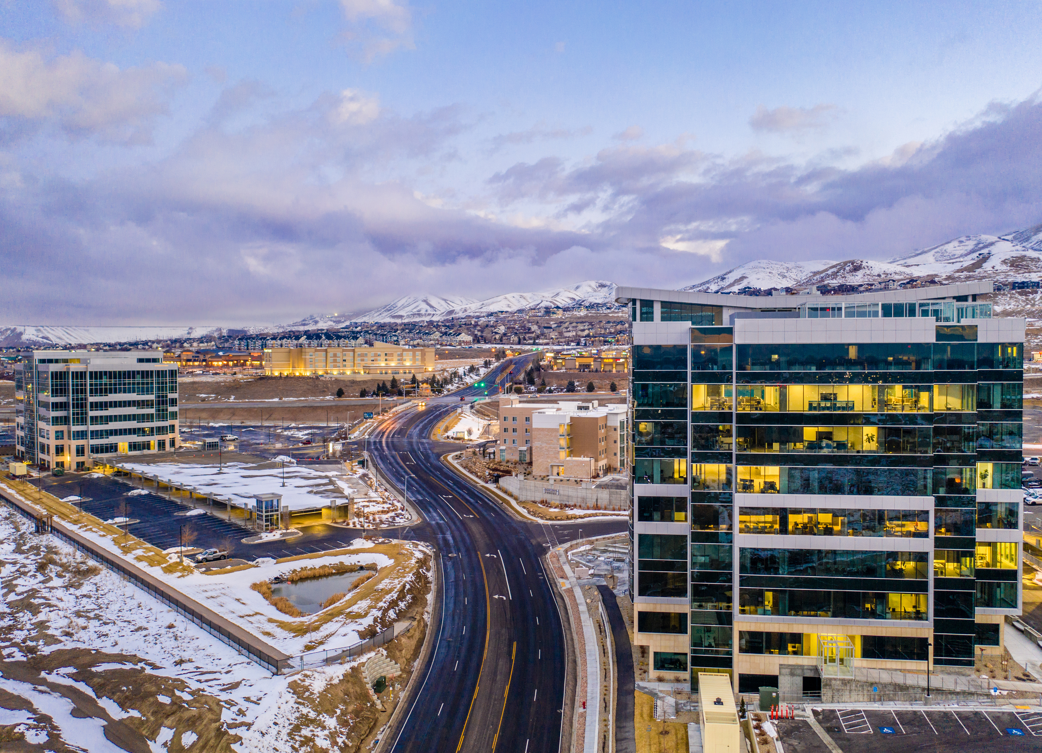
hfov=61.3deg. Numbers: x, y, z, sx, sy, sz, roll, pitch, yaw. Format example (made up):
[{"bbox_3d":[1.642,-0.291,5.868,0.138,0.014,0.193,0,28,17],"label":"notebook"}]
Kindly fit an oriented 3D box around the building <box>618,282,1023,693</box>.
[{"bbox_3d":[35.650,10.570,117.603,42.543,43.603,52.000,0,1,8],"label":"building"}]

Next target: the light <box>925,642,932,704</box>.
[{"bbox_3d":[40.661,29.642,87.527,0.700,6.281,1.100,0,1,10],"label":"light"}]

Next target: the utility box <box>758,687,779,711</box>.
[{"bbox_3d":[24.580,31.894,87.048,1.851,1.950,1.500,0,1,9],"label":"utility box"}]

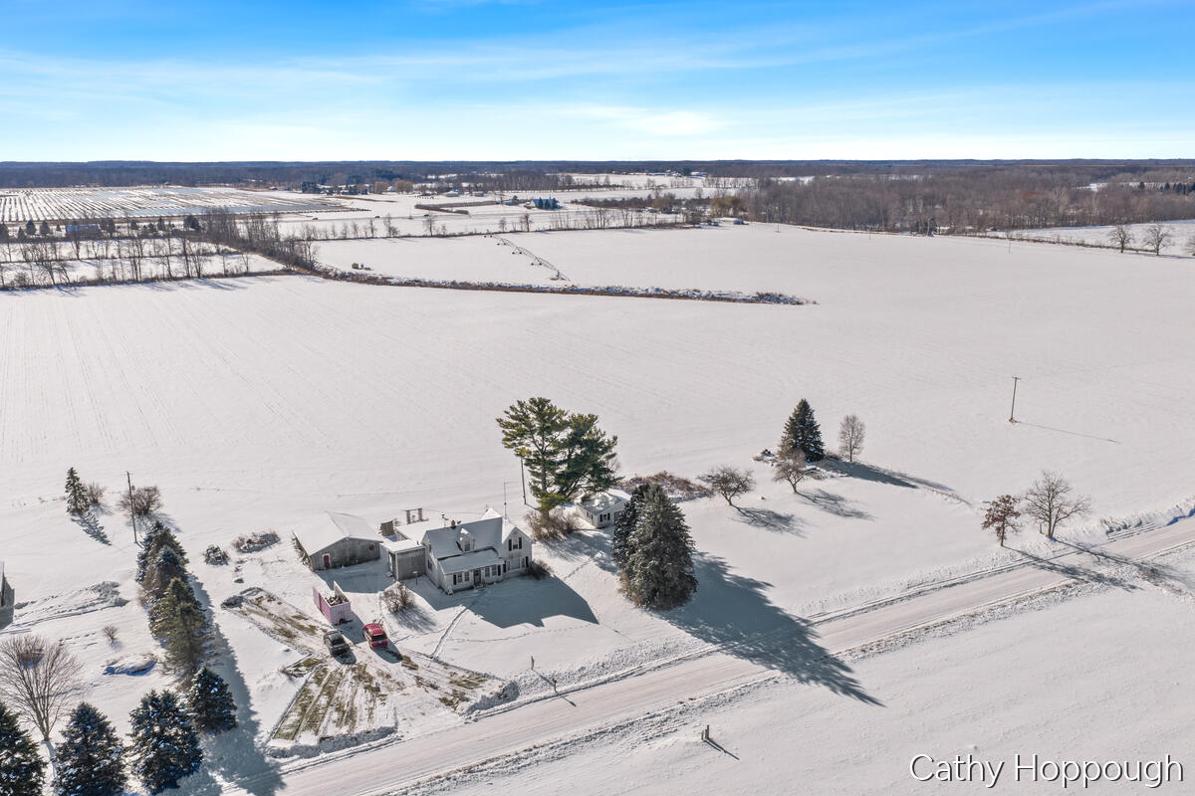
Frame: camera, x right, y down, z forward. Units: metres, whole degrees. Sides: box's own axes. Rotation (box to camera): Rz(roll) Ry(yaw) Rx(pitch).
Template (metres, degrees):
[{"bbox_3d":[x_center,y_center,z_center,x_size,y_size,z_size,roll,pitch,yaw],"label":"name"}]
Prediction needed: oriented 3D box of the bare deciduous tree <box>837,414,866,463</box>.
[{"bbox_3d":[46.415,7.477,169.548,5.087,8.917,4.832,4,15,15],"label":"bare deciduous tree"}]

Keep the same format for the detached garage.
[{"bbox_3d":[-37.352,20.080,133.849,10.000,4.300,10.800,-7,16,-26],"label":"detached garage"}]

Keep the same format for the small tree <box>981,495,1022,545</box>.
[{"bbox_3d":[57.520,17.547,132.388,5.532,7.884,5.256,7,16,24],"label":"small tree"}]

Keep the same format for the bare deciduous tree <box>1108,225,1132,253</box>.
[{"bbox_3d":[311.680,-94.112,551.035,15.410,16.060,15.410,0,14,0],"label":"bare deciduous tree"}]

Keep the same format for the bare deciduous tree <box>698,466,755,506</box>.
[{"bbox_3d":[20.595,14.251,148.428,8.747,6.398,8.310,2,15,8],"label":"bare deciduous tree"}]

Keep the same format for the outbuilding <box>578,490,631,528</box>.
[{"bbox_3d":[2.232,17.312,147.711,8.800,3.500,7.000,-8,16,-28],"label":"outbuilding"}]

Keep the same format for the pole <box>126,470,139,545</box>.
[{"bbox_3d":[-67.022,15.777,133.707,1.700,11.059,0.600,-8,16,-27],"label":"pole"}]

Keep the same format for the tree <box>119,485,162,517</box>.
[{"bbox_3d":[-72.714,16.105,147.858,6.980,5.080,6.980,0,14,0],"label":"tree"}]

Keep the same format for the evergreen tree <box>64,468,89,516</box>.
[{"bbox_3d":[-83.037,14.802,147.783,3.810,7.670,3.810,0,14,0],"label":"evergreen tree"}]

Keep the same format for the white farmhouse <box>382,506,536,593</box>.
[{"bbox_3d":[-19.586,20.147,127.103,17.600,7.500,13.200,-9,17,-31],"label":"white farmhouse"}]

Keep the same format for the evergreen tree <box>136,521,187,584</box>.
[{"bbox_3d":[-57.866,20.109,123.922,7.170,7.511,7.170,-7,16,-26],"label":"evergreen tree"}]

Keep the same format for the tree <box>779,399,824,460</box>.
[{"bbox_3d":[38.866,5.732,175.139,8.550,11.260,8.550,0,14,0],"label":"tree"}]

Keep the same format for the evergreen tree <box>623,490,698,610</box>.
[{"bbox_3d":[8.183,18.515,118.539,9.020,14.870,9.020,0,14,0],"label":"evergreen tree"}]

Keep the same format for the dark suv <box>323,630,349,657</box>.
[{"bbox_3d":[-30.760,28.074,108.248,1.850,1.600,4.600,-9,17,-31],"label":"dark suv"}]

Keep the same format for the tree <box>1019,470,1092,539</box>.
[{"bbox_3d":[66.243,15.614,134.842,9.825,10.378,8.842,7,16,27],"label":"tree"}]

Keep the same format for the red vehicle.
[{"bbox_3d":[-25.669,27.283,107.523,1.820,1.680,4.400,-8,16,-27],"label":"red vehicle"}]

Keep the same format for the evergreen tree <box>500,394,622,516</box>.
[{"bbox_3d":[-6.396,9.380,144.683,18.920,19.530,15.130,0,14,0],"label":"evergreen tree"}]

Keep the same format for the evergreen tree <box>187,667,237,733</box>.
[{"bbox_3d":[-38.107,29.197,91.372,4.797,6.057,4.797,-7,16,-24],"label":"evergreen tree"}]

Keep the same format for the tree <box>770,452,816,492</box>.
[{"bbox_3d":[32.492,12.462,154.326,7.110,6.887,6.755,3,15,12],"label":"tree"}]

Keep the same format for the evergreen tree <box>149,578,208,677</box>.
[{"bbox_3d":[-45.756,24.876,101.884,6.140,11.010,6.140,0,14,0],"label":"evergreen tree"}]

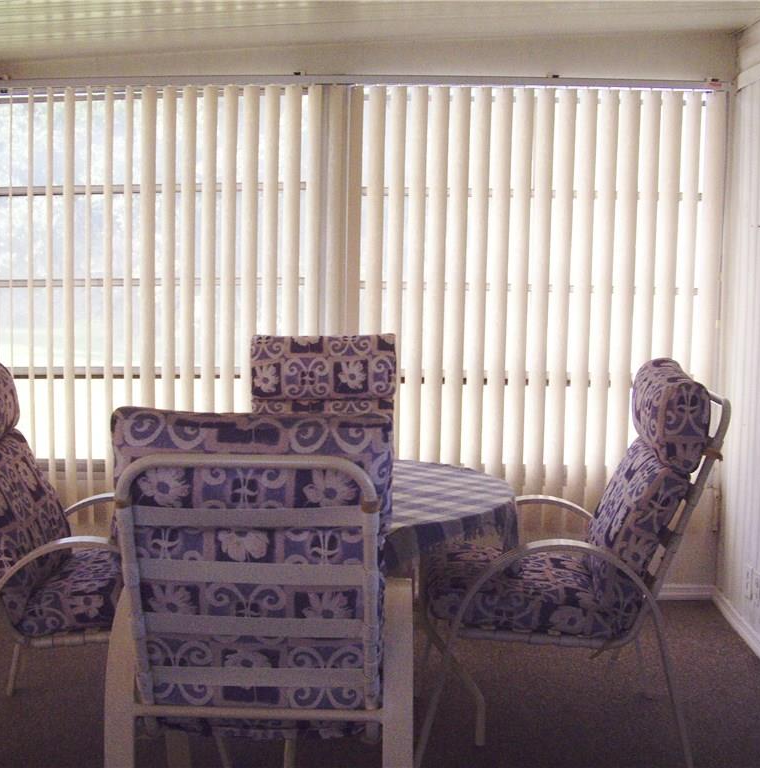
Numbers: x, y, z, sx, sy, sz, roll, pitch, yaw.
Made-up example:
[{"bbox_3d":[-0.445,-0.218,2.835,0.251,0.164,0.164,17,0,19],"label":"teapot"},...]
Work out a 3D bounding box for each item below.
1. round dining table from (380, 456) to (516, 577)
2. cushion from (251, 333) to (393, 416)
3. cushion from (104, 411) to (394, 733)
[{"bbox_3d":[-0.140,0.641,3.129,1.000,0.720,1.000,1,6,2],"label":"round dining table"},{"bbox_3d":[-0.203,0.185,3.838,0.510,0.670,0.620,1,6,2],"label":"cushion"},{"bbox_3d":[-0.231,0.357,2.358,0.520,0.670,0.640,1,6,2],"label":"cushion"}]

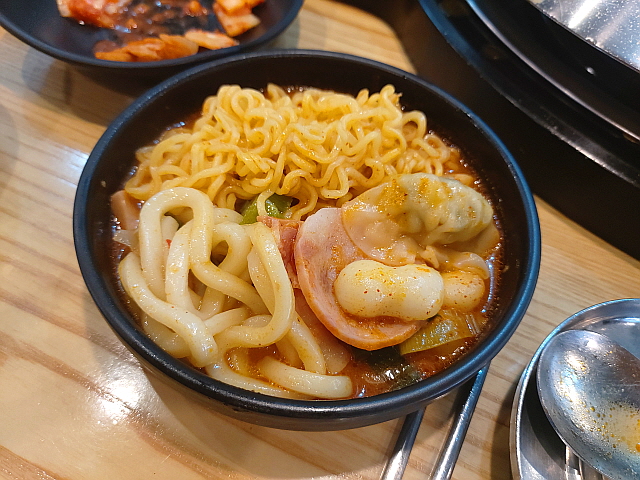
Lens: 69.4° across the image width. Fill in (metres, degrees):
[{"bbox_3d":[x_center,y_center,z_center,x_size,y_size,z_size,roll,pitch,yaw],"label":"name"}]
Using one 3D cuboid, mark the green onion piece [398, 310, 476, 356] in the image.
[{"bbox_3d":[0.038,0.029,0.158,0.027,0.008,0.013,-11,58,-11],"label":"green onion piece"}]

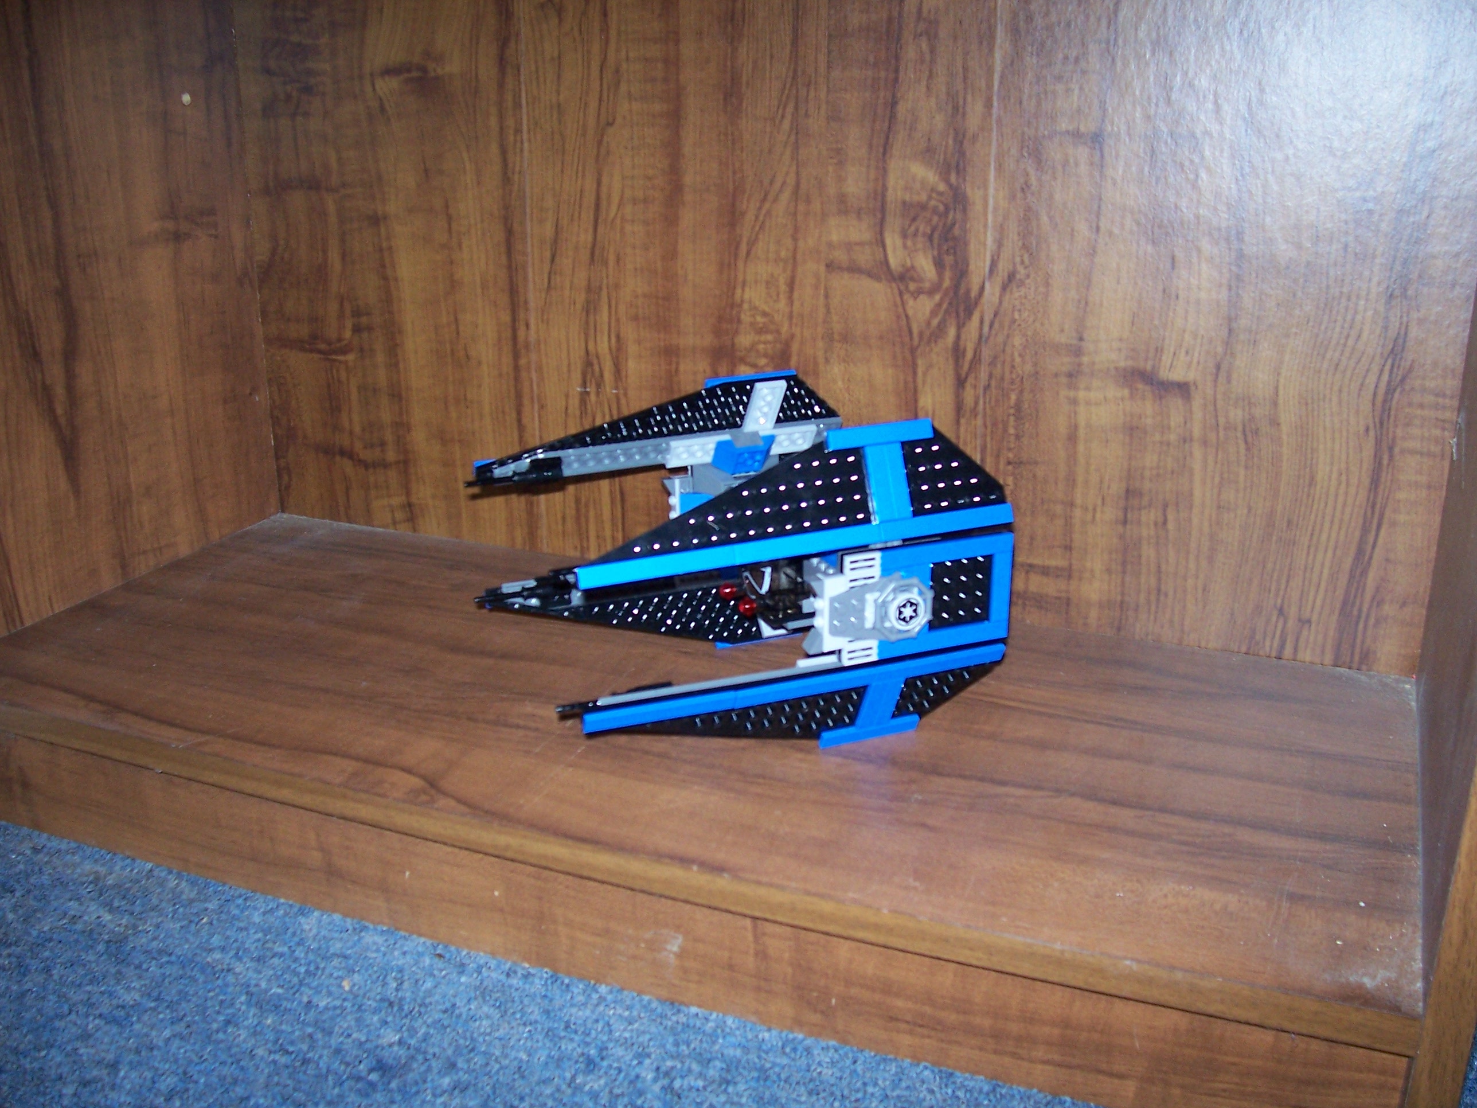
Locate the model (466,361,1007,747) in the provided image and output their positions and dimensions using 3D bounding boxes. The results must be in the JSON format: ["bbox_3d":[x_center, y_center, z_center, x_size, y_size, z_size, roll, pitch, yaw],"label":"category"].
[{"bbox_3d":[-0.009,0.002,0.663,0.203,0.145,0.184,-8,21,-22],"label":"model"}]

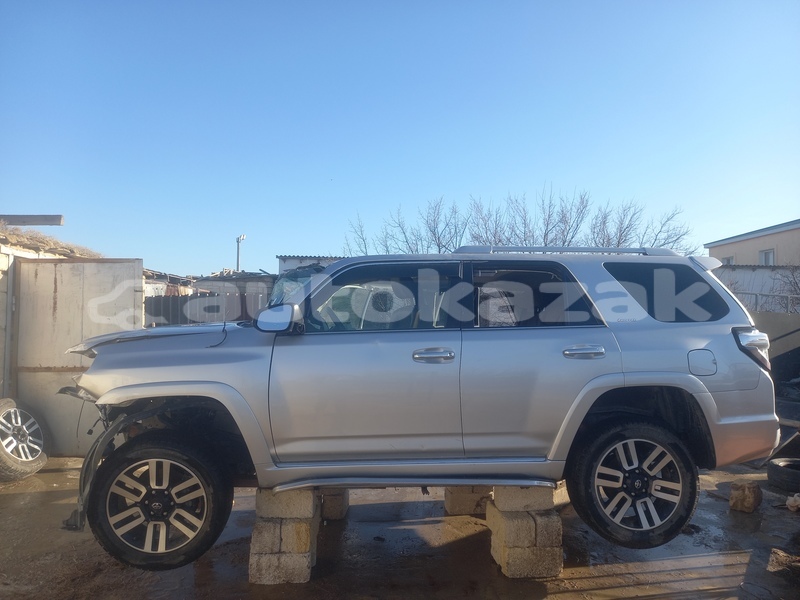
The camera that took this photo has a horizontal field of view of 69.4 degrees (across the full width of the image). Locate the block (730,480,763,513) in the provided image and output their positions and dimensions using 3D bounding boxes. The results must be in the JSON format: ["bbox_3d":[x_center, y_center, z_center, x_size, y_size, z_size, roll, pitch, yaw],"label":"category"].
[{"bbox_3d":[2.975,1.693,4.987,0.185,0.200,0.230,-2,-3,45],"label":"block"}]

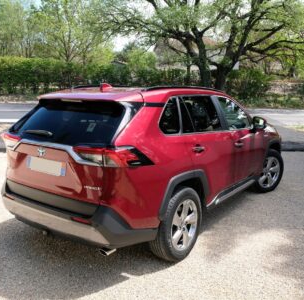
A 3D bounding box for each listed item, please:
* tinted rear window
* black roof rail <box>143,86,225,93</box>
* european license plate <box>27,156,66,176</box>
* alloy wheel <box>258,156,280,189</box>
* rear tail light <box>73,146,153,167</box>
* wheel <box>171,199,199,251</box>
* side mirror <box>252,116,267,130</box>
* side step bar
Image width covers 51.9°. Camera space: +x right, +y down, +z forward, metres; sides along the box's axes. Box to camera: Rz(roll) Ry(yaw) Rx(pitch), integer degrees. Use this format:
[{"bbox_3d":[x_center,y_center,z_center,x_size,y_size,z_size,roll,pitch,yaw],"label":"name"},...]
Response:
[{"bbox_3d":[-0.790,-0.246,2.880,1.340,0.460,0.130,7,-25,36],"label":"tinted rear window"},{"bbox_3d":[0.431,-0.666,3.474,0.050,0.075,1.780,7,12,36],"label":"black roof rail"},{"bbox_3d":[-0.921,0.142,2.741,0.530,0.125,0.020,7,12,36],"label":"european license plate"},{"bbox_3d":[1.878,0.355,5.192,0.495,0.495,0.190,-5,11,-27],"label":"alloy wheel"},{"bbox_3d":[-0.313,0.037,2.530,0.530,0.170,0.430,7,12,36],"label":"rear tail light"},{"bbox_3d":[0.265,0.715,3.075,0.190,0.495,0.495,7,12,36],"label":"wheel"},{"bbox_3d":[1.498,-0.362,4.339,0.215,0.175,0.140,7,12,36],"label":"side mirror"},{"bbox_3d":[1.089,0.515,3.987,0.130,0.100,1.500,7,12,36],"label":"side step bar"}]

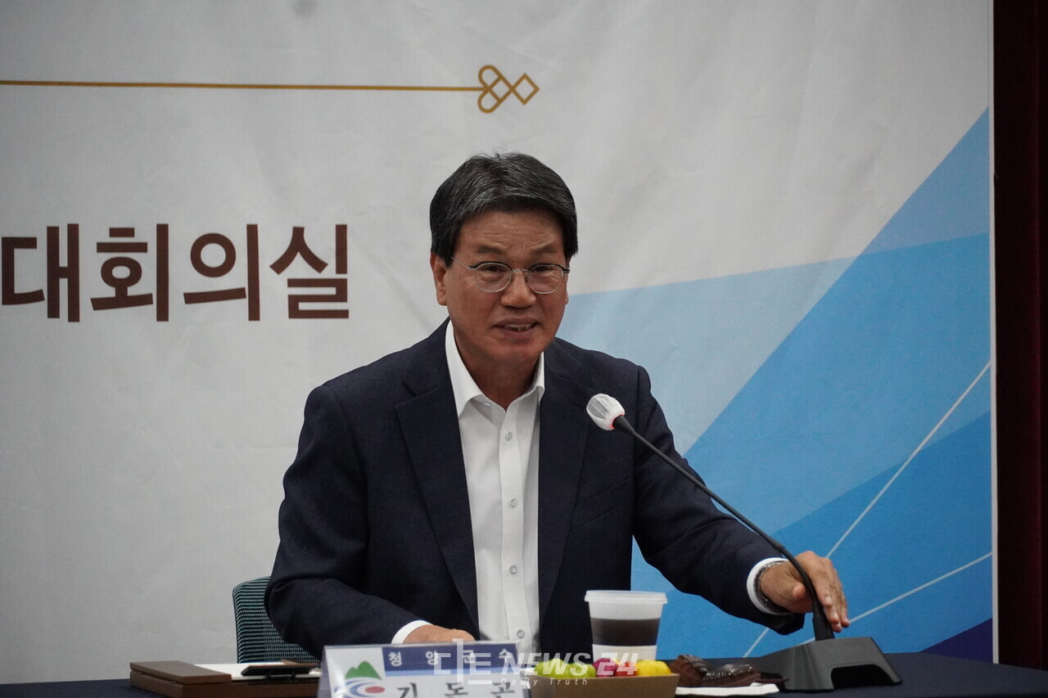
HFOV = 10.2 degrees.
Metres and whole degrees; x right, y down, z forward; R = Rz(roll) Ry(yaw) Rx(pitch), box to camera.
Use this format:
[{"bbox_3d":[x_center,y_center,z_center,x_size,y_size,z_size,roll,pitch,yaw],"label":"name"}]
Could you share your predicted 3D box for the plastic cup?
[{"bbox_3d":[0.117,0.331,6.720,0.094,0.109,0.094,0,1,0],"label":"plastic cup"}]

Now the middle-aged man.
[{"bbox_3d":[0.035,0.418,7.020,0.650,1.310,0.740,0,1,-22],"label":"middle-aged man"}]

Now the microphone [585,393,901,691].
[{"bbox_3d":[0.231,0.215,6.750,0.390,0.320,0.140,1,1,38],"label":"microphone"}]

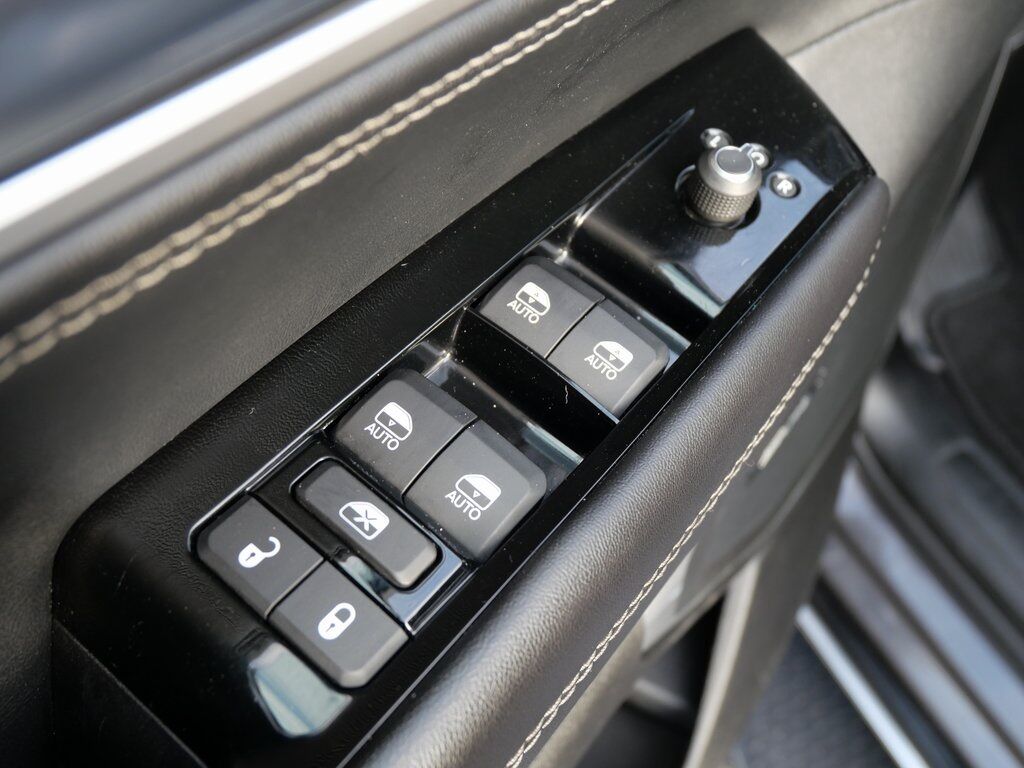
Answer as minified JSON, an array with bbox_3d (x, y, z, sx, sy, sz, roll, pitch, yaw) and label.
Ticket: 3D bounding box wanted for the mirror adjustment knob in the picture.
[{"bbox_3d":[0.066,-0.062,0.289,0.020,0.018,0.020,6,57,-9],"label":"mirror adjustment knob"}]

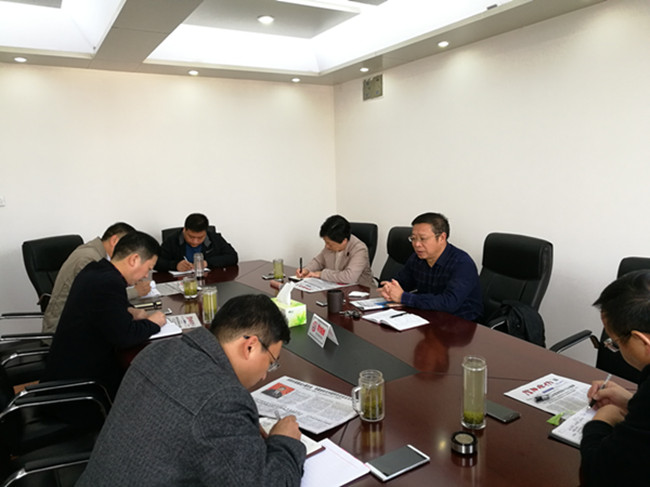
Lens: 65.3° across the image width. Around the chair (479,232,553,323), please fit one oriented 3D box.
[{"bbox_3d":[0.988,0.500,3.206,0.640,1.070,0.600,-5,9,-24],"label":"chair"}]

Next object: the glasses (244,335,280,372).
[{"bbox_3d":[-0.215,0.309,1.507,0.145,0.045,0.140,39,-10,-24],"label":"glasses"}]

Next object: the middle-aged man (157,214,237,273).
[{"bbox_3d":[-1.044,0.340,4.303,0.680,1.190,0.780,-7,9,-32],"label":"middle-aged man"}]

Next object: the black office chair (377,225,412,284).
[{"bbox_3d":[0.443,0.432,3.771,0.640,1.070,0.600,-6,9,-27],"label":"black office chair"}]

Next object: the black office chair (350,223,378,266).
[{"bbox_3d":[0.132,0.380,4.194,0.640,1.060,0.600,-7,9,-30],"label":"black office chair"}]

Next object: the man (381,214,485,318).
[{"bbox_3d":[0.629,0.454,2.918,0.700,1.260,0.540,-5,9,-22],"label":"man"}]

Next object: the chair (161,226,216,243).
[{"bbox_3d":[-1.008,0.412,4.162,0.600,1.070,0.640,-6,9,-30],"label":"chair"}]

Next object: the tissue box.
[{"bbox_3d":[-0.194,0.351,2.599,0.112,0.095,0.210,-7,10,-34],"label":"tissue box"}]

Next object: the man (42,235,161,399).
[{"bbox_3d":[-1.062,0.571,2.541,0.700,1.220,0.550,-6,10,-31],"label":"man"}]

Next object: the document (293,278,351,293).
[{"bbox_3d":[0.004,0.268,3.388,0.380,0.010,0.280,-7,9,-30],"label":"document"}]

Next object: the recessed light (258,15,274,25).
[{"bbox_3d":[-0.474,-1.814,4.110,0.135,0.040,0.135,-2,8,0],"label":"recessed light"}]

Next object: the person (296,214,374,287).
[{"bbox_3d":[0.073,0.378,3.818,0.700,1.170,0.520,-7,9,-30],"label":"person"}]

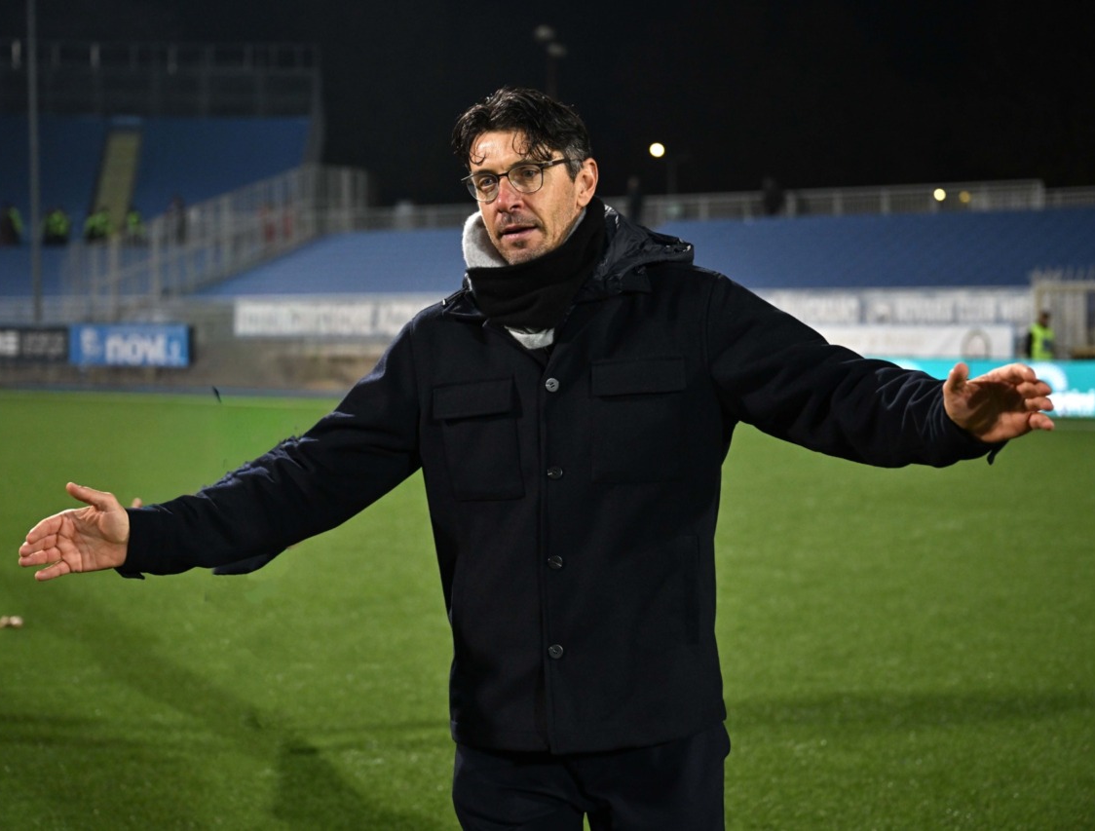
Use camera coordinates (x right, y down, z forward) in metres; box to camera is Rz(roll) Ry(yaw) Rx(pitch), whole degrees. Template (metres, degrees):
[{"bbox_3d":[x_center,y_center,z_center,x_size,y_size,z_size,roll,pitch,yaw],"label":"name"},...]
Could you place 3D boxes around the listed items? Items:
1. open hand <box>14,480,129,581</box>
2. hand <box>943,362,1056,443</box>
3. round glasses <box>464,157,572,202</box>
[{"bbox_3d":[-0.620,0.153,2.420,0.165,0.120,0.075,-10,0,-29],"label":"open hand"},{"bbox_3d":[0.574,-0.015,2.340,0.155,0.105,0.085,-7,-5,36],"label":"hand"},{"bbox_3d":[-0.024,-0.333,2.558,0.138,0.045,0.138,-4,9,31],"label":"round glasses"}]

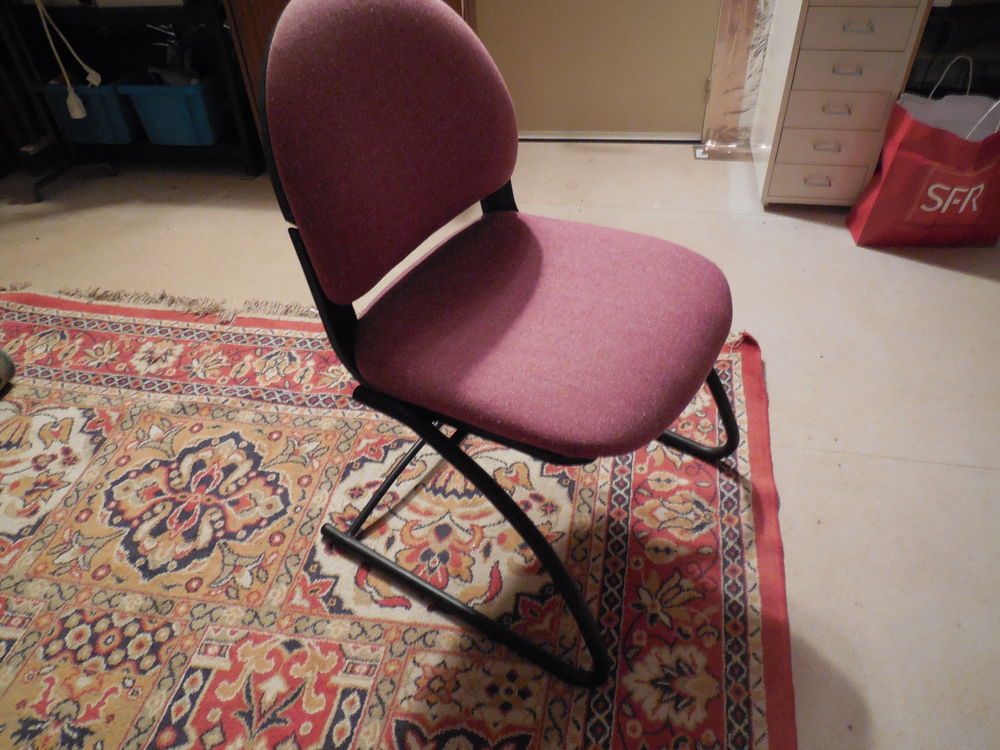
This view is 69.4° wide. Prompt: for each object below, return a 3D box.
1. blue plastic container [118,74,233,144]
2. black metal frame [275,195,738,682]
[{"bbox_3d":[-1.052,-0.987,2.542,0.300,0.215,0.410,3,43,8],"label":"blue plastic container"},{"bbox_3d":[0.047,-0.002,1.165,0.595,0.660,0.562,23,49,26],"label":"black metal frame"}]

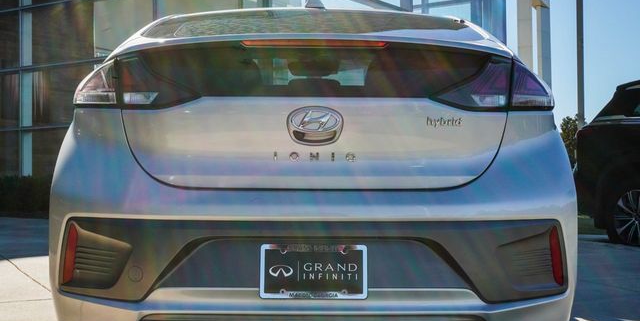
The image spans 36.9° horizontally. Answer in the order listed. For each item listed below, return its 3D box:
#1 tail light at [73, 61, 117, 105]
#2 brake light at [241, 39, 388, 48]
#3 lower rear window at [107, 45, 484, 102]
[{"bbox_3d":[-0.705,-0.243,3.050,0.190,0.150,0.260,0,-1,3],"label":"tail light"},{"bbox_3d":[-0.019,-0.362,2.980,0.455,0.027,0.040,0,-1,0],"label":"brake light"},{"bbox_3d":[-0.030,-0.266,2.950,1.130,0.210,0.180,0,-1,0],"label":"lower rear window"}]

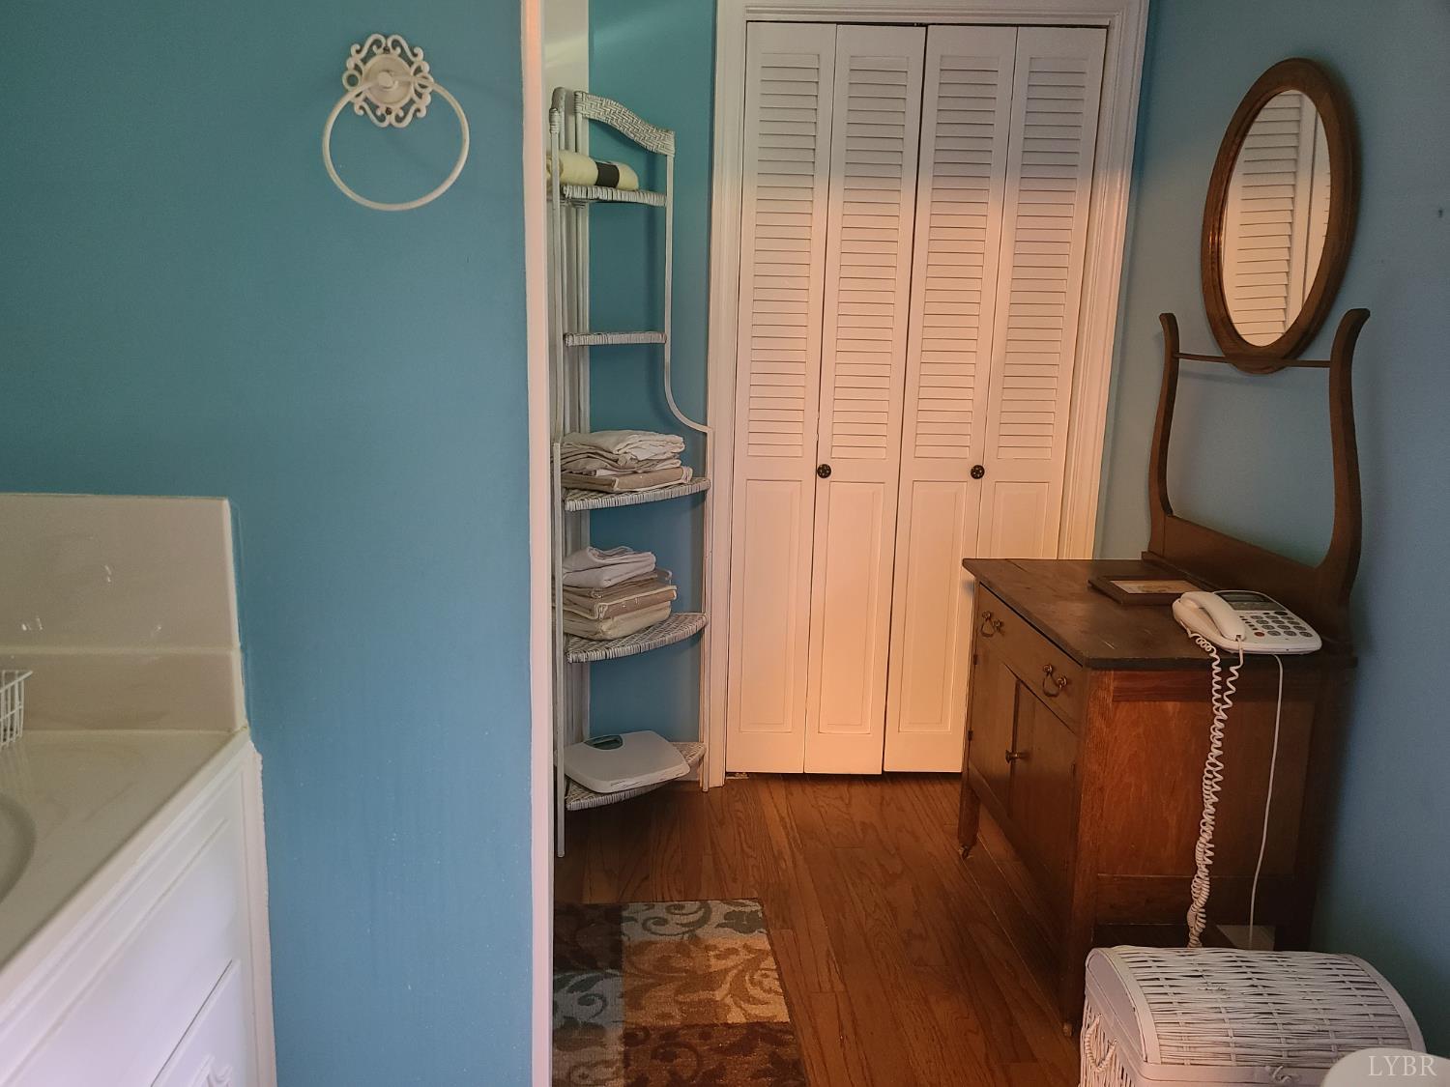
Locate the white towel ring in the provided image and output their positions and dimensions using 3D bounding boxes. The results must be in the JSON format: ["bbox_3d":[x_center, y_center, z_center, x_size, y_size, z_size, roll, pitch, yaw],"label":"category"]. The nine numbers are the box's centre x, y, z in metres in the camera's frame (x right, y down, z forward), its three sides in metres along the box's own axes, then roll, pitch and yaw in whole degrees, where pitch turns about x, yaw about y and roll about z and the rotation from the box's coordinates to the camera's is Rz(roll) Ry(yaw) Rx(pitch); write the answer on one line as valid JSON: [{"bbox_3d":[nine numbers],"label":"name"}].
[{"bbox_3d":[-0.359,-0.460,1.190,0.157,0.190,0.055,1,12,-1],"label":"white towel ring"}]

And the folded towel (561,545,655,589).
[{"bbox_3d":[-0.321,0.051,2.809,0.180,0.062,0.240,7,13,25],"label":"folded towel"}]

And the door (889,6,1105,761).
[{"bbox_3d":[0.707,-0.316,2.950,0.452,2.000,0.035,1,12,-1],"label":"door"}]

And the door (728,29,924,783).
[{"bbox_3d":[0.256,-0.327,2.946,0.452,2.000,0.035,1,12,-1],"label":"door"}]

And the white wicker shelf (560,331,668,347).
[{"bbox_3d":[-0.274,-0.505,2.682,0.260,0.028,0.280,1,12,-1],"label":"white wicker shelf"}]

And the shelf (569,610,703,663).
[{"bbox_3d":[-0.235,0.230,2.776,0.383,0.025,0.405,1,12,-1],"label":"shelf"}]

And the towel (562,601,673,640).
[{"bbox_3d":[-0.295,0.183,2.846,0.190,0.049,0.250,8,14,31],"label":"towel"}]

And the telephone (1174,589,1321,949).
[{"bbox_3d":[0.950,0.418,2.042,0.205,0.590,0.290,1,12,-1],"label":"telephone"}]

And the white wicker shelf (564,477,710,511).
[{"bbox_3d":[-0.226,-0.123,2.703,0.383,0.025,0.405,1,12,-1],"label":"white wicker shelf"}]

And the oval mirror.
[{"bbox_3d":[1.102,-0.644,2.182,0.030,0.605,0.490,0,12,-4],"label":"oval mirror"}]

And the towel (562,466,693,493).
[{"bbox_3d":[-0.272,-0.171,2.800,0.200,0.038,0.270,9,14,34],"label":"towel"}]

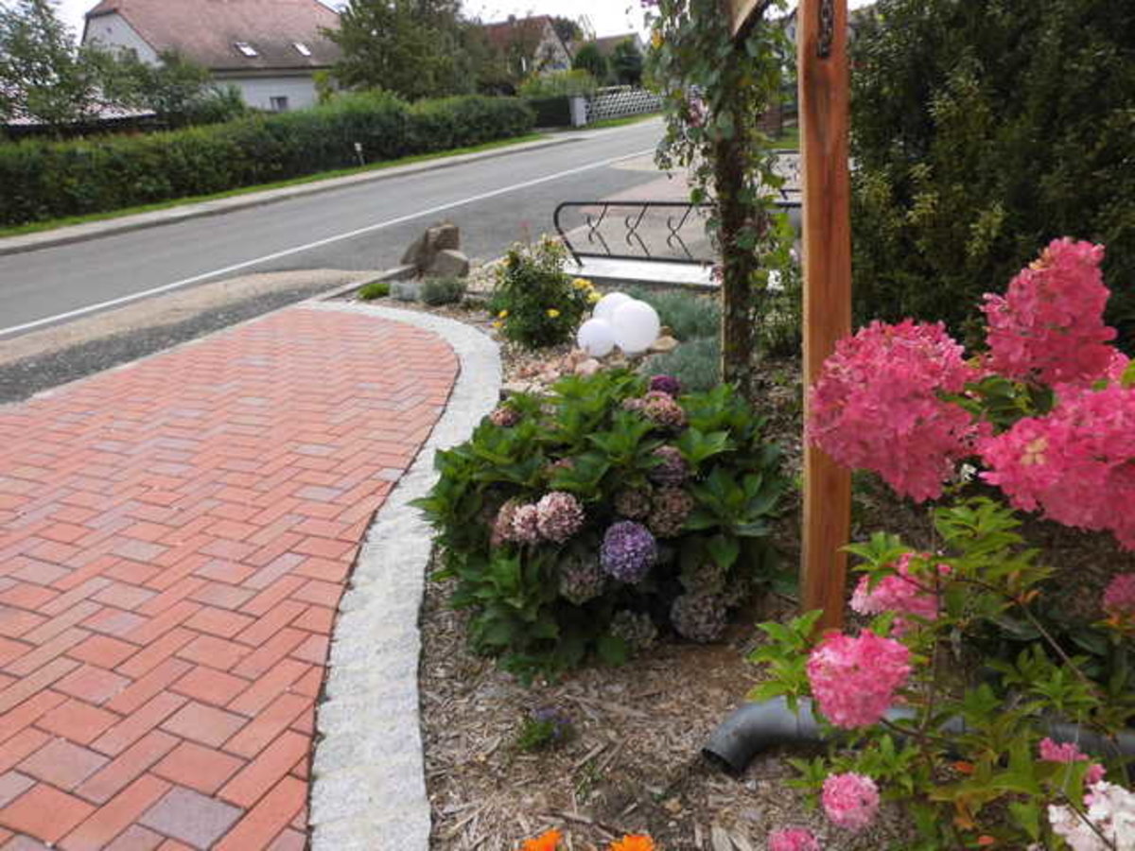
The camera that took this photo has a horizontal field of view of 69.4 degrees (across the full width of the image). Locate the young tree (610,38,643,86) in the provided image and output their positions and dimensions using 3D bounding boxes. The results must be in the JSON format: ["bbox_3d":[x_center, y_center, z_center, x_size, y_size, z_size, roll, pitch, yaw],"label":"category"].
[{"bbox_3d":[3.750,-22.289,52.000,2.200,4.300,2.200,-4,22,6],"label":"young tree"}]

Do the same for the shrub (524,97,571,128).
[{"bbox_3d":[-0.765,-12.985,34.000,2.000,1.200,1.000,6,25,27],"label":"shrub"}]

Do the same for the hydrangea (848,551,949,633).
[{"bbox_3d":[0.586,0.297,1.450,0.165,0.140,0.150,3,23,23],"label":"hydrangea"}]

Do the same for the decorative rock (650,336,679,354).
[{"bbox_3d":[0.490,-0.419,4.216,0.168,0.075,0.143,-6,22,0],"label":"decorative rock"}]

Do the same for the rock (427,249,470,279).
[{"bbox_3d":[-0.966,-1.298,6.591,0.342,0.236,0.291,-6,22,0],"label":"rock"}]

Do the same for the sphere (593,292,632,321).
[{"bbox_3d":[0.268,-0.589,4.420,0.258,0.258,0.258,-5,22,4],"label":"sphere"}]

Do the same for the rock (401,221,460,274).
[{"bbox_3d":[-1.135,-1.454,6.765,0.465,0.430,0.395,-6,22,0],"label":"rock"}]

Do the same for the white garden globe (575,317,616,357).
[{"bbox_3d":[0.147,-0.450,4.170,0.190,0.190,0.190,-5,22,3],"label":"white garden globe"}]

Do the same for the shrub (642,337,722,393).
[{"bbox_3d":[0.506,-0.267,3.604,0.374,0.226,0.374,-6,22,0],"label":"shrub"}]

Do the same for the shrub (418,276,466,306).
[{"bbox_3d":[-0.841,-0.901,5.500,0.320,0.190,0.280,-9,22,-7],"label":"shrub"}]

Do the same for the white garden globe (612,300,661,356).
[{"bbox_3d":[0.337,-0.511,4.200,0.268,0.268,0.268,-4,22,5],"label":"white garden globe"}]

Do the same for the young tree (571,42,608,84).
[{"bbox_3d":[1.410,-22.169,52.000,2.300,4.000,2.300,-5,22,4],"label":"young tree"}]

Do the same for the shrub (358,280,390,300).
[{"bbox_3d":[-1.446,-1.014,6.119,0.231,0.123,0.208,-6,22,0],"label":"shrub"}]

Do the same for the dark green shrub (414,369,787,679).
[{"bbox_3d":[0.070,0.175,2.080,0.920,0.580,0.840,-6,22,0],"label":"dark green shrub"}]

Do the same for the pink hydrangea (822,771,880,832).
[{"bbox_3d":[0.428,0.569,1.238,0.088,0.088,0.085,-6,22,0],"label":"pink hydrangea"}]

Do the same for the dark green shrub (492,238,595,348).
[{"bbox_3d":[-0.140,-0.738,4.517,0.553,0.552,0.525,-6,22,0],"label":"dark green shrub"}]

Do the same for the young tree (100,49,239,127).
[{"bbox_3d":[-10.179,-7.969,21.375,3.600,3.358,3.100,-6,22,0],"label":"young tree"}]

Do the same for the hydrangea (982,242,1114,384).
[{"bbox_3d":[0.636,-0.149,1.080,0.165,0.185,0.160,6,25,30],"label":"hydrangea"}]

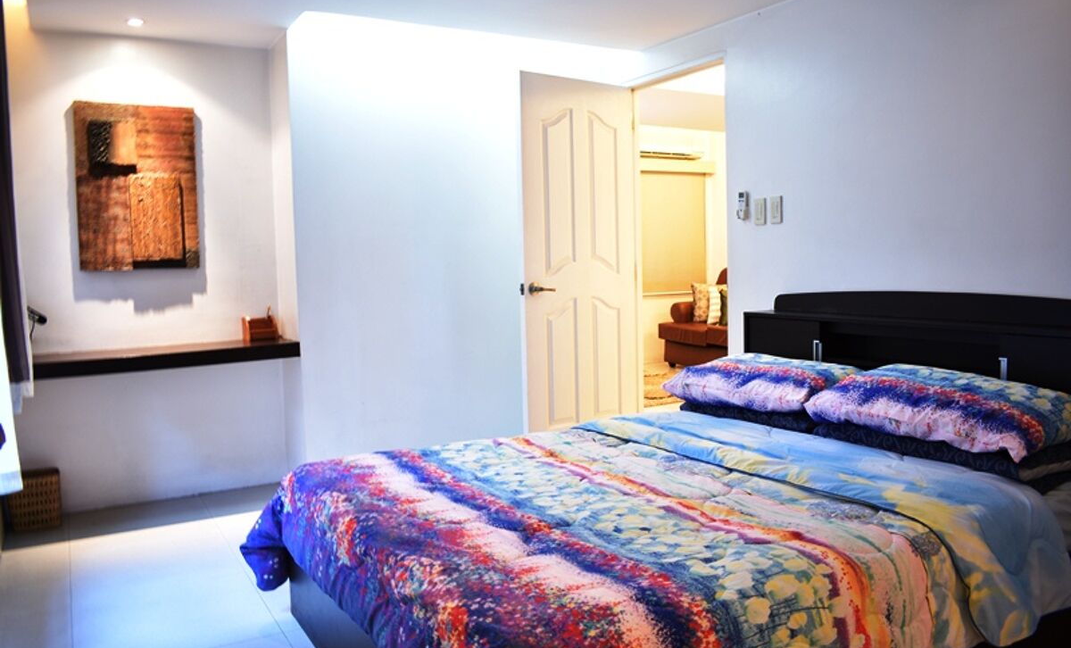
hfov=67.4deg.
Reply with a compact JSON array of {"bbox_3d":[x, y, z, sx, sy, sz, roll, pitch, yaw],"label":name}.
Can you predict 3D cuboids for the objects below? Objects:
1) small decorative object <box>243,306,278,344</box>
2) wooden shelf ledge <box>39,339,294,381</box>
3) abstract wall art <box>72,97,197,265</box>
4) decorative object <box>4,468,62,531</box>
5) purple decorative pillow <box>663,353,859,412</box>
[{"bbox_3d":[-1.373,-0.003,4.002,0.155,0.171,0.167,-4,6,-30],"label":"small decorative object"},{"bbox_3d":[-1.720,0.148,3.676,1.178,0.064,0.432,-4,6,-30],"label":"wooden shelf ledge"},{"bbox_3d":[-1.856,-0.635,3.756,0.502,0.760,0.048,-4,6,-30],"label":"abstract wall art"},{"bbox_3d":[-2.223,0.787,3.581,0.186,0.231,0.167,-4,6,-30],"label":"decorative object"},{"bbox_3d":[0.944,0.220,3.196,0.524,0.149,0.750,-4,6,-30],"label":"purple decorative pillow"}]

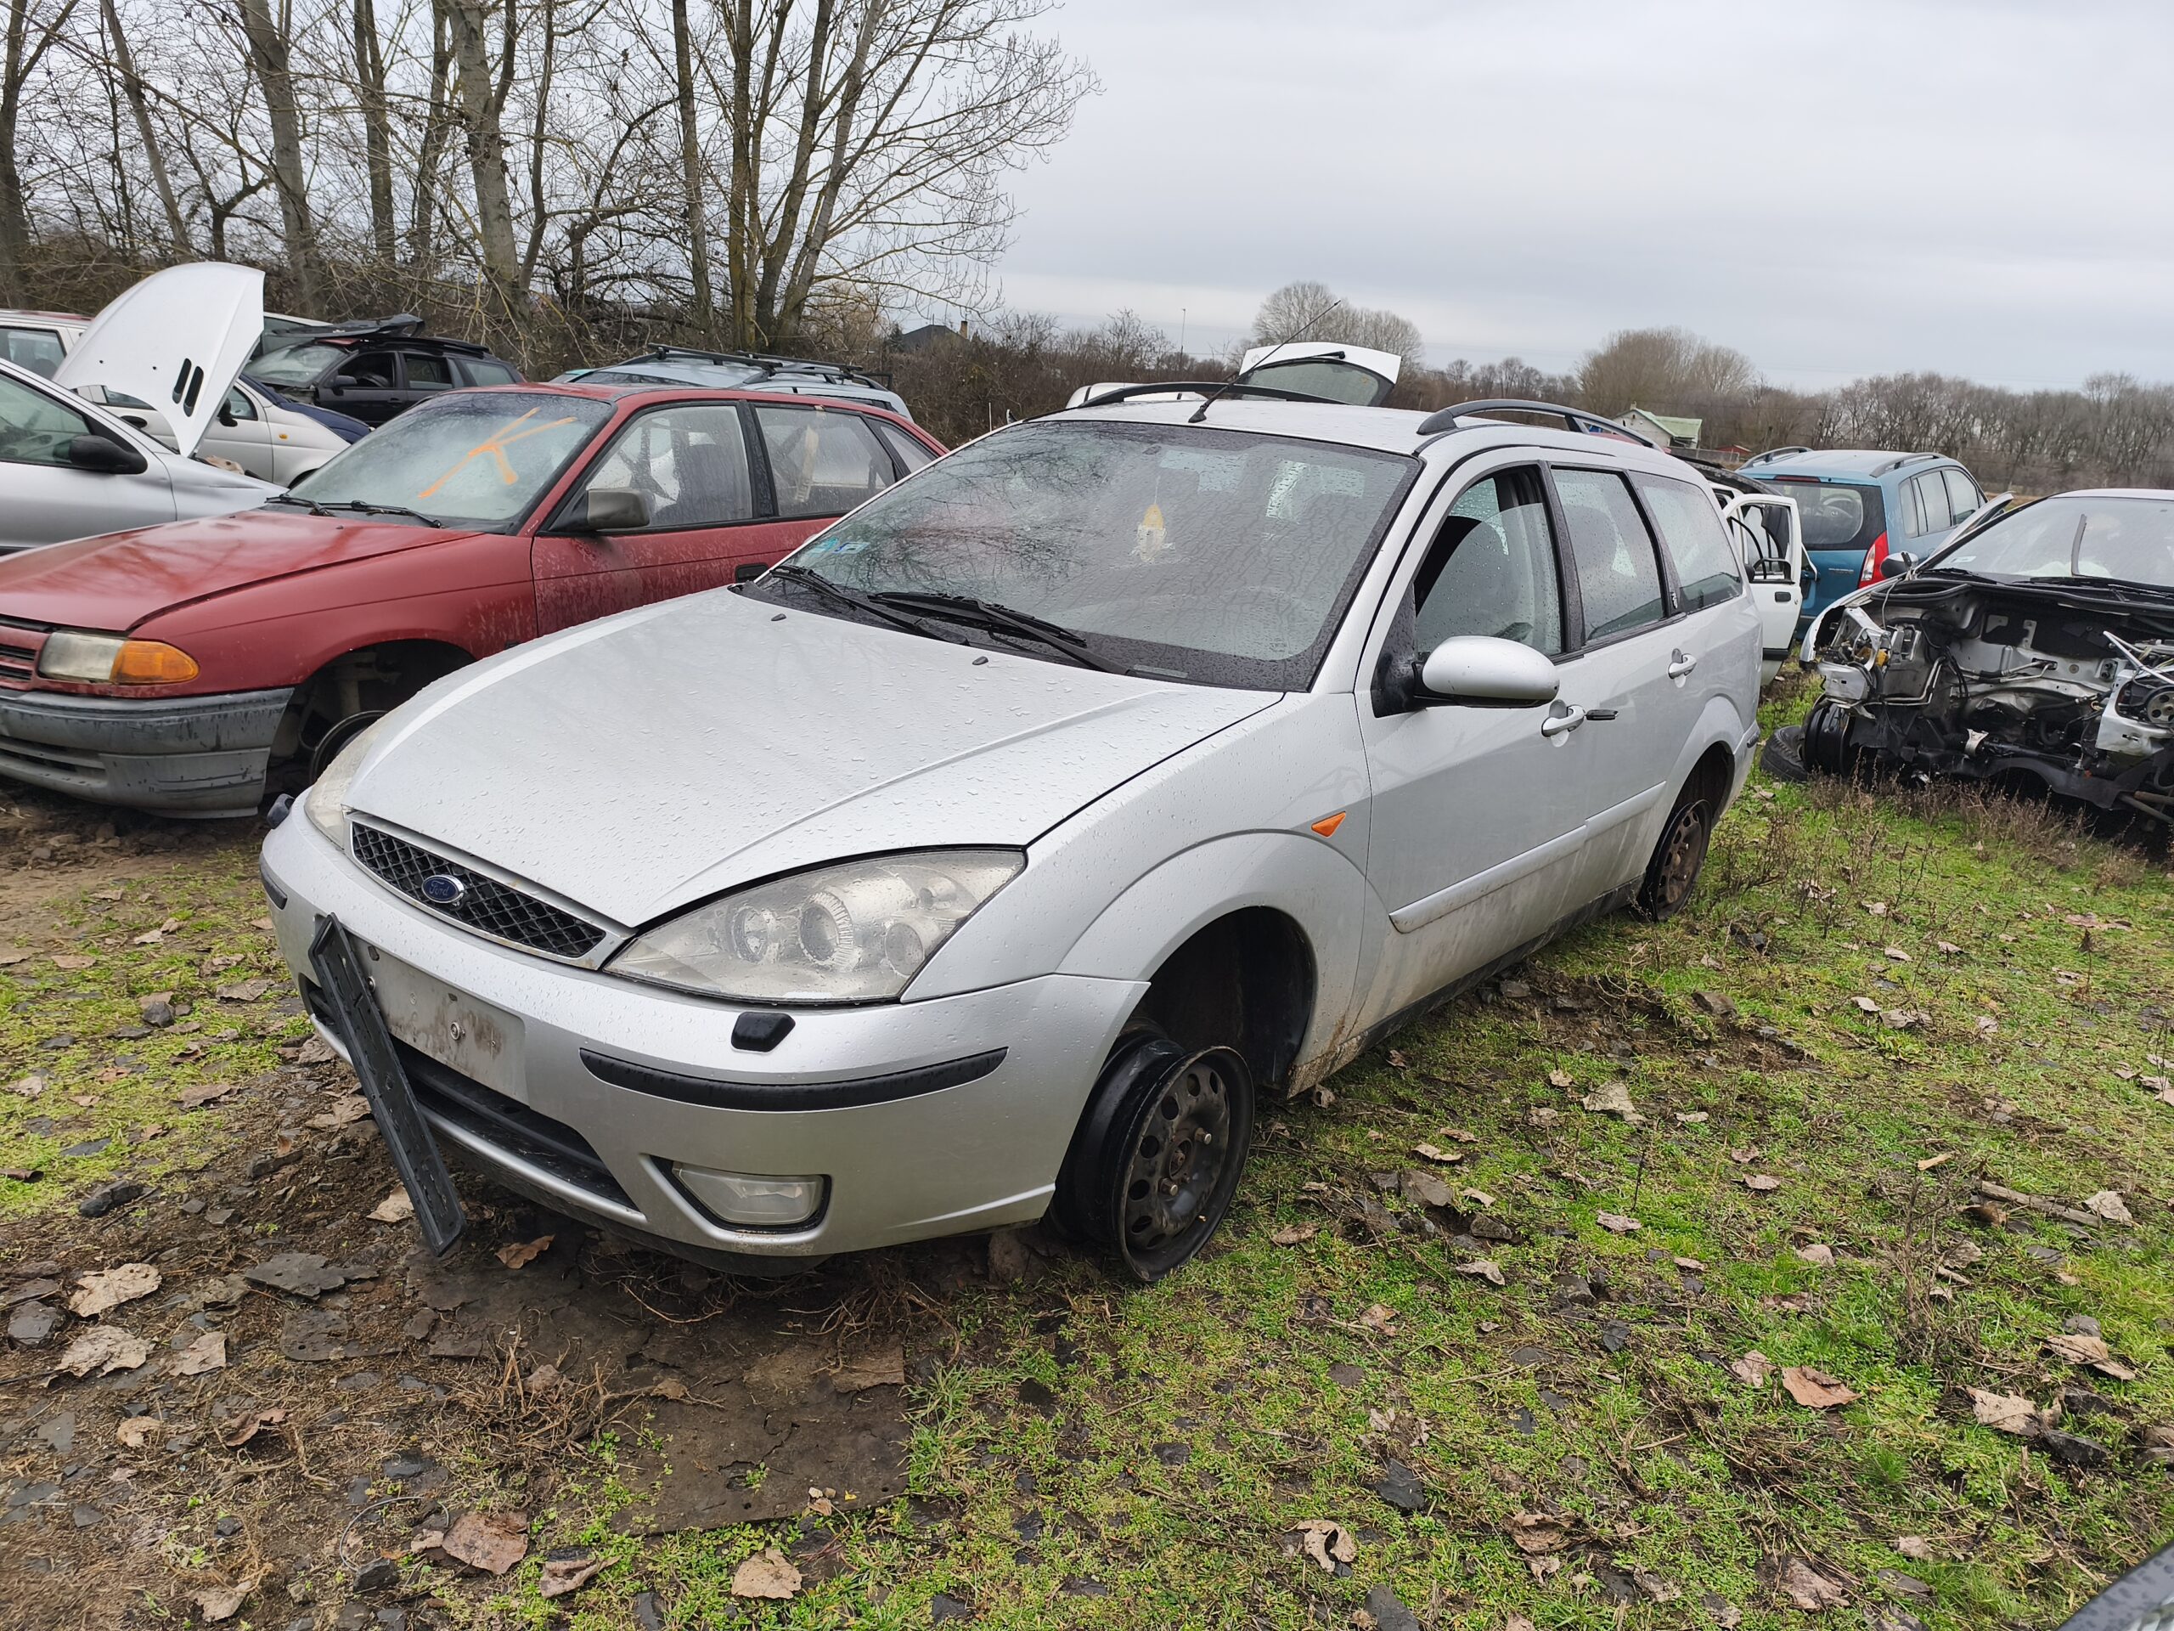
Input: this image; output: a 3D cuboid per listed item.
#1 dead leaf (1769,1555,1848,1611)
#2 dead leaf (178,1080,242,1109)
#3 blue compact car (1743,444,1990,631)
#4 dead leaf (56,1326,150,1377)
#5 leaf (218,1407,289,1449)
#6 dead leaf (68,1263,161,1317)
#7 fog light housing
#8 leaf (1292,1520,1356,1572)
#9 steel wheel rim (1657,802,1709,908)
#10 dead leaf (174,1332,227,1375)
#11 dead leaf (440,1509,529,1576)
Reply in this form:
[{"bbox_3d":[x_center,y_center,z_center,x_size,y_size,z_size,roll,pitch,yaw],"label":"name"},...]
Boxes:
[{"bbox_3d":[0.903,0.961,1.810,0.093,0.020,0.085,13,17,29],"label":"dead leaf"},{"bbox_3d":[-1.613,0.509,2.636,0.072,0.020,0.099,11,16,25],"label":"dead leaf"},{"bbox_3d":[6.636,-2.288,12.409,1.700,1.540,4.300,17,20,42],"label":"blue compact car"},{"bbox_3d":[-1.302,0.717,1.928,0.102,0.025,0.126,1,15,-11],"label":"dead leaf"},{"bbox_3d":[-1.089,0.798,1.891,0.076,0.035,0.069,-8,19,-36],"label":"leaf"},{"bbox_3d":[-1.450,0.708,2.155,0.109,0.020,0.135,-3,17,-24],"label":"dead leaf"},{"bbox_3d":[-0.427,0.486,1.873,0.225,0.090,0.090,10,16,20],"label":"fog light housing"},{"bbox_3d":[0.286,0.863,1.712,0.065,0.030,0.072,-8,19,-36],"label":"leaf"},{"bbox_3d":[1.753,0.120,4.418,0.152,0.396,0.396,19,21,35],"label":"steel wheel rim"},{"bbox_3d":[-1.188,0.722,1.936,0.062,0.020,0.090,-5,17,-29],"label":"dead leaf"},{"bbox_3d":[-0.686,0.829,1.650,0.095,0.020,0.095,3,15,-1],"label":"dead leaf"}]

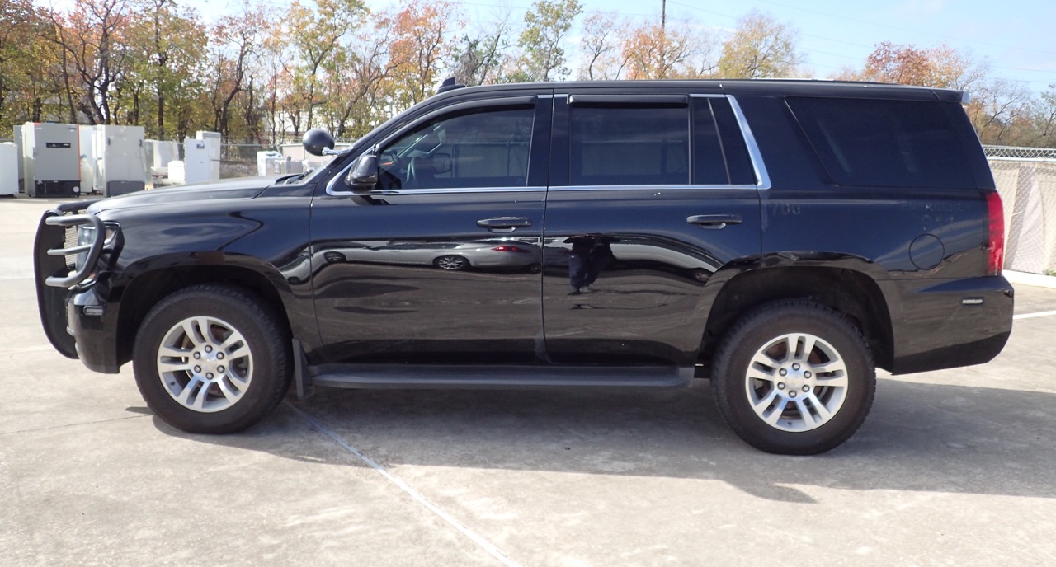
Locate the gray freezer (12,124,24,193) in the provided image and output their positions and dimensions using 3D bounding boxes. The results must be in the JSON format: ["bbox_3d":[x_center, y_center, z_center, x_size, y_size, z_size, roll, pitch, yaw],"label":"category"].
[{"bbox_3d":[-15.068,-3.766,27.846,0.950,1.970,0.880,-4,9,-34],"label":"gray freezer"}]

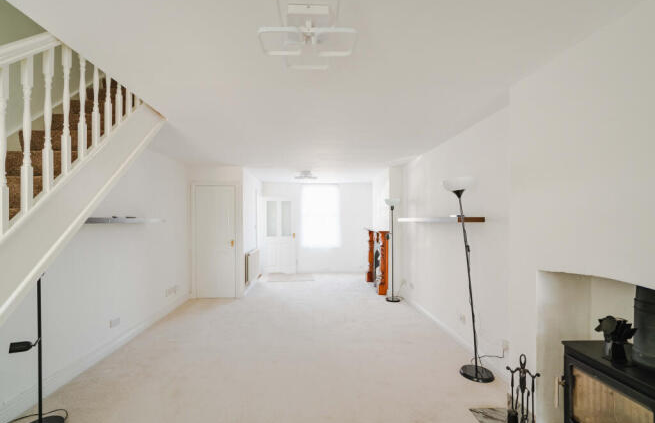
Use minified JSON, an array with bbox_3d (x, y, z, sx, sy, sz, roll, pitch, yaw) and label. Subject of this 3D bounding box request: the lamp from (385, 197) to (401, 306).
[{"bbox_3d":[1.122,0.645,5.000,0.270,1.755,0.270,0,-1,-4],"label":"lamp"}]

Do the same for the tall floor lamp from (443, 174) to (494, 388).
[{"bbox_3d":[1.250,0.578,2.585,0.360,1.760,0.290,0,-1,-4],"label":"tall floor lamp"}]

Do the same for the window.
[{"bbox_3d":[-0.178,0.127,7.420,1.000,1.580,0.120,0,-1,-4],"label":"window"}]

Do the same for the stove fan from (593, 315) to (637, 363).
[{"bbox_3d":[1.450,0.638,1.465,0.110,0.230,0.170,0,-1,-7],"label":"stove fan"}]

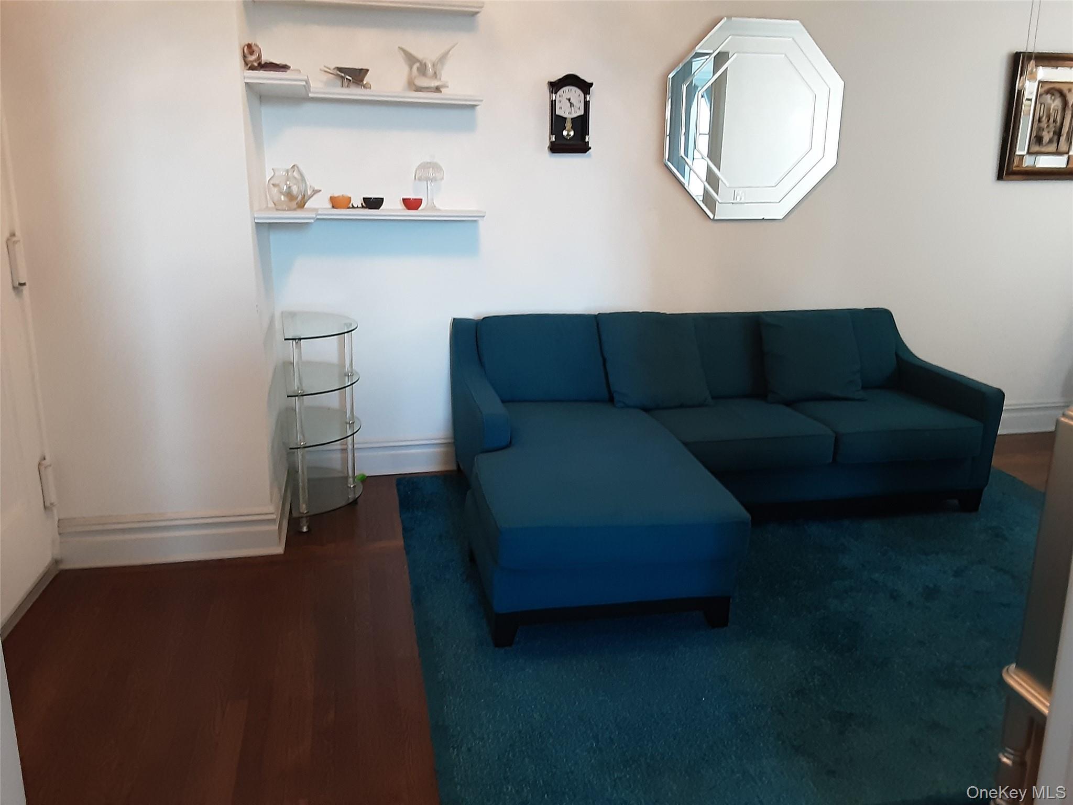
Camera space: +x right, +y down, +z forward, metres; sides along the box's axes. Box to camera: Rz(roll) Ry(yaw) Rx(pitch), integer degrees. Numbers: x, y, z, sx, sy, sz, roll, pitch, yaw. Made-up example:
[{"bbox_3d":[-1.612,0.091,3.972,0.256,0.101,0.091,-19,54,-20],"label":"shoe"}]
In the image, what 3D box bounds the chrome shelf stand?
[{"bbox_3d":[-0.923,0.066,3.791,0.310,0.818,0.634,-3,15,-14],"label":"chrome shelf stand"}]

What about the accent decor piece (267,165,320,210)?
[{"bbox_3d":[-1.007,-0.893,3.608,0.210,0.186,0.170,-3,15,-14],"label":"accent decor piece"}]

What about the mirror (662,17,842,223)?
[{"bbox_3d":[1.096,-1.396,4.324,0.945,0.955,0.025,-3,15,-14],"label":"mirror"}]

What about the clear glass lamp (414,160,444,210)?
[{"bbox_3d":[-0.489,-0.987,3.950,0.138,0.220,0.138,-3,15,-14],"label":"clear glass lamp"}]

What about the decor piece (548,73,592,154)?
[{"bbox_3d":[0.158,-1.348,4.066,0.200,0.350,0.085,-3,15,-14],"label":"decor piece"}]

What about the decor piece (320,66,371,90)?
[{"bbox_3d":[-0.827,-1.407,3.762,0.225,0.095,0.100,-3,15,-14],"label":"decor piece"}]

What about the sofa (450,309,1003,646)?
[{"bbox_3d":[0.874,0.124,3.613,2.369,0.820,1.699,-2,14,-11],"label":"sofa"}]

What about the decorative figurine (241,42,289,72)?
[{"bbox_3d":[-1.034,-1.321,3.327,0.185,0.112,0.120,-3,15,-14],"label":"decorative figurine"}]

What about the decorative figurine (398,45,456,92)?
[{"bbox_3d":[-0.485,-1.468,3.828,0.250,0.196,0.125,-3,15,-14],"label":"decorative figurine"}]

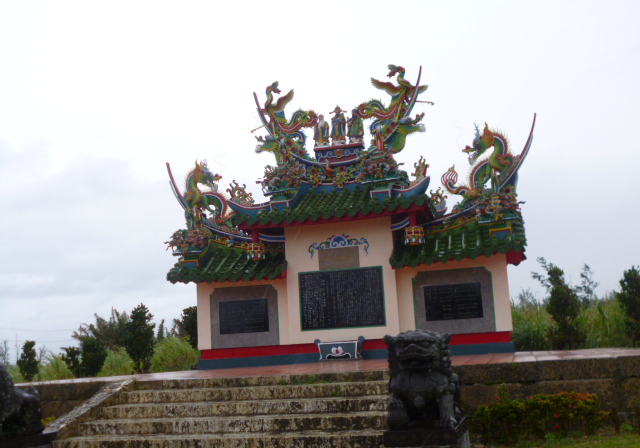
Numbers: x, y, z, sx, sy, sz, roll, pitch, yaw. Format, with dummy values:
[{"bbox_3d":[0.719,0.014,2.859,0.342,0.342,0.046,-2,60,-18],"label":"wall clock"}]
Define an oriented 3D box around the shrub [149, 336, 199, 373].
[{"bbox_3d":[-3.755,3.370,18.008,1.179,1.000,1.179,-6,-11,15],"label":"shrub"}]

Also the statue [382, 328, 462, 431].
[{"bbox_3d":[1.039,1.577,7.116,0.680,0.950,0.920,-6,-11,15],"label":"statue"}]

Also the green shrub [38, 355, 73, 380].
[{"bbox_3d":[-7.077,3.881,18.871,0.890,0.779,0.890,-6,-11,15],"label":"green shrub"}]

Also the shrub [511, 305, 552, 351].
[{"bbox_3d":[4.742,2.343,15.752,0.866,1.099,0.866,-6,-11,15],"label":"shrub"}]

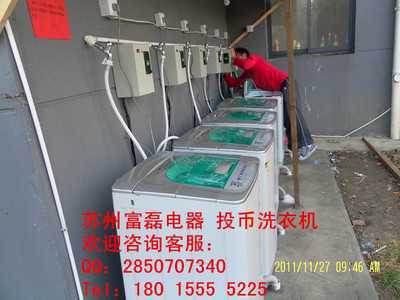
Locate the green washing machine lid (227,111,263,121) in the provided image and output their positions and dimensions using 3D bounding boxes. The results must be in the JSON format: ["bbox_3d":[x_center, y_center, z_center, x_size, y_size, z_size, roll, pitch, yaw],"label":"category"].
[{"bbox_3d":[0.385,-0.294,2.711,0.280,0.030,0.380,1,17,16],"label":"green washing machine lid"}]

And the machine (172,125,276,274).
[{"bbox_3d":[0.215,0.325,2.186,0.565,0.855,0.535,1,17,16],"label":"machine"}]

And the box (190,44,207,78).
[{"bbox_3d":[-0.027,-0.859,3.187,0.125,0.288,0.220,1,17,16],"label":"box"}]

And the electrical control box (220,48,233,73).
[{"bbox_3d":[0.323,-1.162,4.199,0.215,0.288,0.125,-1,16,9],"label":"electrical control box"}]

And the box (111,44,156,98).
[{"bbox_3d":[-0.396,-0.487,1.975,0.132,0.290,0.220,1,17,16],"label":"box"}]

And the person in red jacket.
[{"bbox_3d":[0.933,-0.600,4.275,1.170,1.500,0.520,1,17,16],"label":"person in red jacket"}]

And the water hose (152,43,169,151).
[{"bbox_3d":[-0.274,-0.378,2.359,0.120,0.760,0.120,1,17,16],"label":"water hose"}]

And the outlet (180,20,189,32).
[{"bbox_3d":[-0.146,-1.133,2.957,0.045,0.088,0.088,1,17,16],"label":"outlet"}]

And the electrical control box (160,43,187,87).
[{"bbox_3d":[-0.208,-0.677,2.594,0.128,0.290,0.220,1,17,16],"label":"electrical control box"}]

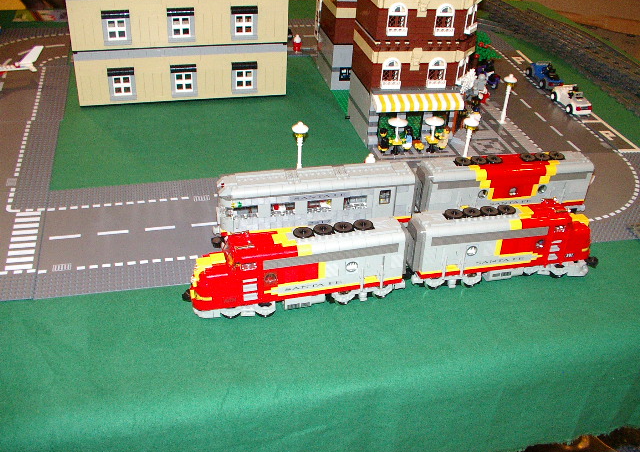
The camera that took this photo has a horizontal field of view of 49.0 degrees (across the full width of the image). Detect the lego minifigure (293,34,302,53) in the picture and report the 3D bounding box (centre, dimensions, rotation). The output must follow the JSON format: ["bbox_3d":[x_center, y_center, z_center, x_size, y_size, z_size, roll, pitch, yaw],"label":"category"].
[{"bbox_3d":[-0.050,-0.406,1.567,0.023,0.042,0.015,-5,35,-13],"label":"lego minifigure"}]

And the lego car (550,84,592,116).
[{"bbox_3d":[0.512,-0.259,1.408,0.042,0.040,0.090,-5,35,-13],"label":"lego car"}]

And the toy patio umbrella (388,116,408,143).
[{"bbox_3d":[0.131,-0.162,1.180,0.033,0.045,0.033,-5,35,-13],"label":"toy patio umbrella"}]

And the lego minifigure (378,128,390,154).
[{"bbox_3d":[0.109,-0.144,1.187,0.022,0.038,0.024,15,36,16],"label":"lego minifigure"}]

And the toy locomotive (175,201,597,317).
[{"bbox_3d":[0.110,0.031,0.888,0.560,0.104,0.053,-6,36,-14],"label":"toy locomotive"}]

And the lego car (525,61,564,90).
[{"bbox_3d":[0.488,-0.330,1.510,0.042,0.040,0.091,-4,35,-11],"label":"lego car"}]

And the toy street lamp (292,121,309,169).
[{"bbox_3d":[-0.031,-0.121,1.101,0.025,0.094,0.025,-5,35,-13],"label":"toy street lamp"}]

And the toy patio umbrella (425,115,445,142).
[{"bbox_3d":[0.193,-0.164,1.192,0.033,0.045,0.033,-5,35,-13],"label":"toy patio umbrella"}]

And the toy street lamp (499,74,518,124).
[{"bbox_3d":[0.348,-0.236,1.306,0.025,0.095,0.025,-5,35,-13],"label":"toy street lamp"}]

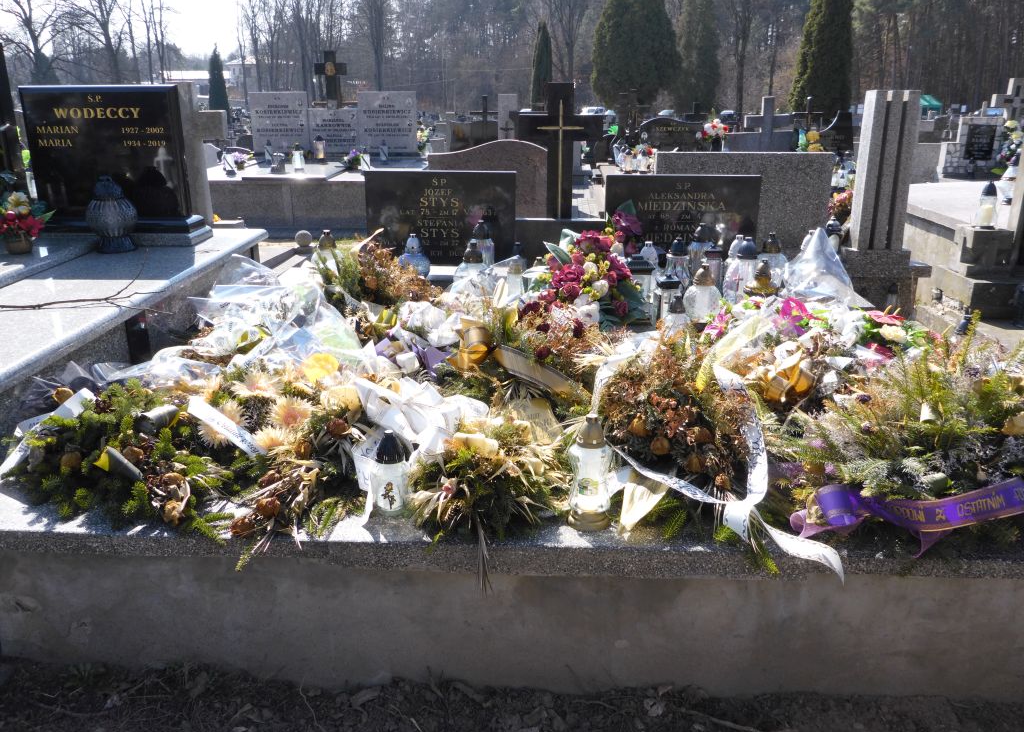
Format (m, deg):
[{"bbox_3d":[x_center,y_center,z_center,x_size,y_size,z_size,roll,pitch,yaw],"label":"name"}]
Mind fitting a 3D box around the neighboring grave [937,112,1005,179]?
[{"bbox_3d":[4.867,-2.301,8.700,0.620,0.667,0.200,3,18,8],"label":"neighboring grave"}]

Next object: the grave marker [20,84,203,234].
[{"bbox_3d":[-1.976,-1.035,4.150,0.780,0.705,0.200,1,18,2],"label":"grave marker"}]

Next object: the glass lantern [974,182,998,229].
[{"bbox_3d":[2.585,-0.876,4.500,0.100,0.256,0.100,2,18,6],"label":"glass lantern"}]

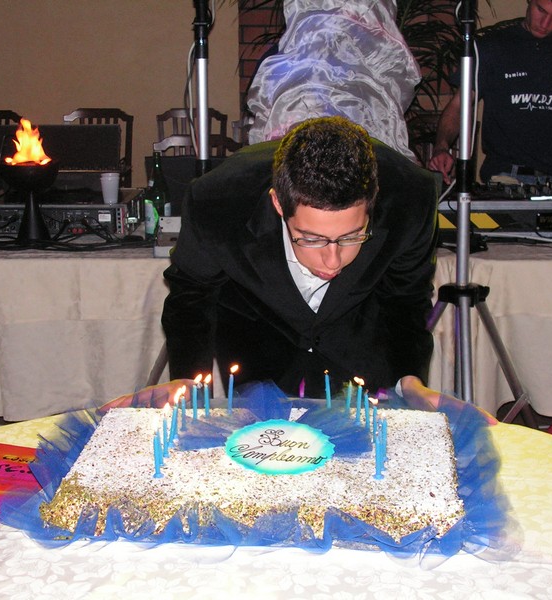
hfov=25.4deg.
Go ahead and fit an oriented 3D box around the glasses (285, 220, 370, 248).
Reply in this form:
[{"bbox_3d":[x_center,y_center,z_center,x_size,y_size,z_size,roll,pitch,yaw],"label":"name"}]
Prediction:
[{"bbox_3d":[0.088,-0.158,2.128,0.138,0.042,0.140,-3,56,-9],"label":"glasses"}]

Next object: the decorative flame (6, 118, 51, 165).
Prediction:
[{"bbox_3d":[-0.812,-0.520,4.020,0.155,0.150,0.120,0,12,0],"label":"decorative flame"}]

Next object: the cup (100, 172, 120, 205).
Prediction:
[{"bbox_3d":[-0.568,-0.381,4.200,0.067,0.103,0.067,0,12,0],"label":"cup"}]

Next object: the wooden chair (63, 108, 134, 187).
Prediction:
[{"bbox_3d":[-1.050,-0.614,7.170,0.450,0.970,0.520,0,12,0],"label":"wooden chair"}]

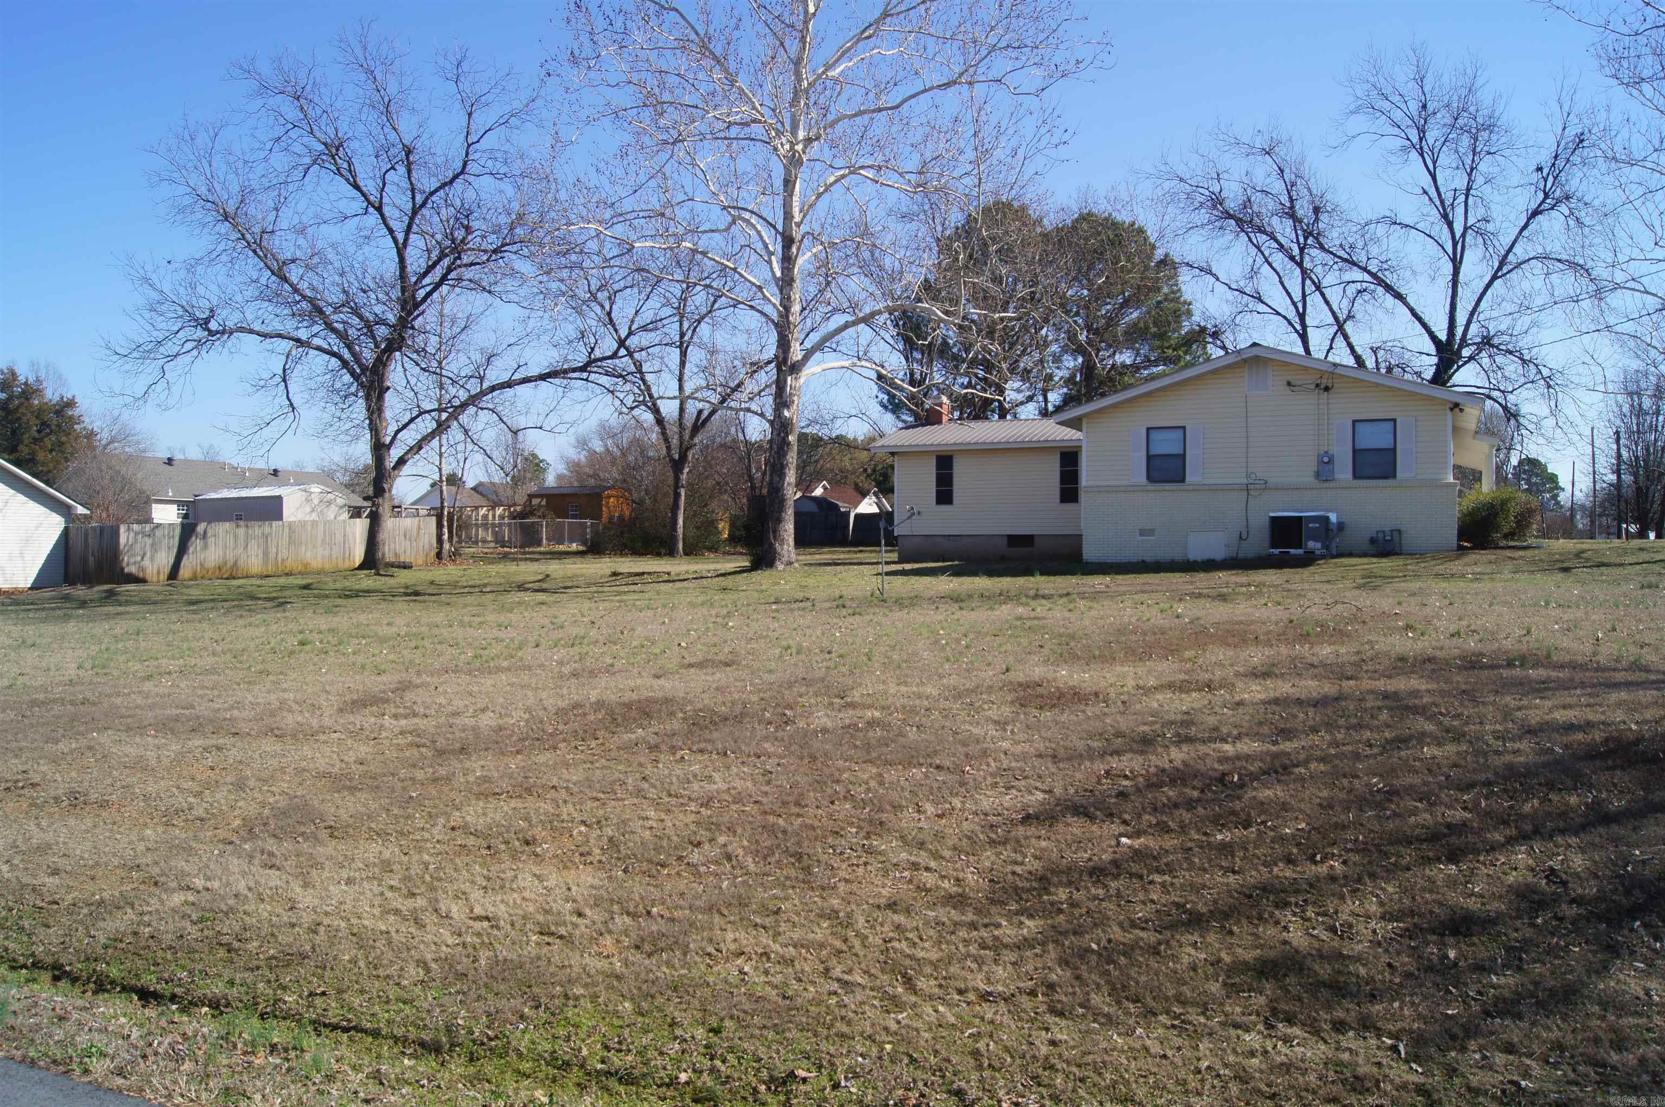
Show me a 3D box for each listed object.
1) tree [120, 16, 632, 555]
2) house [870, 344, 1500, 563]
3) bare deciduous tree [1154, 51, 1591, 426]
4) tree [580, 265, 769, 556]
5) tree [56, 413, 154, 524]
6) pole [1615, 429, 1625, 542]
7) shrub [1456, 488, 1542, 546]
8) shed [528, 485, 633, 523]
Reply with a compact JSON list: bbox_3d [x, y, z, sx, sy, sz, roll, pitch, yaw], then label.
[{"bbox_3d":[-15.966,-8.745,43.000,17.894,18.702,17.000,-1,2,0],"label":"tree"},{"bbox_3d":[10.616,-2.512,36.009,15.500,4.970,15.500,0,2,26],"label":"house"},{"bbox_3d":[22.340,-11.037,51.000,17.926,19.415,16.671,-1,2,0],"label":"bare deciduous tree"},{"bbox_3d":[-5.766,-5.220,45.500,6.928,10.582,6.600,-1,2,0],"label":"tree"},{"bbox_3d":[-26.236,-2.182,45.000,3.520,5.961,3.520,-1,2,0],"label":"tree"},{"bbox_3d":[53.679,-4.654,85.000,0.360,7.801,0.360,-1,2,0],"label":"pole"},{"bbox_3d":[15.180,-0.815,28.400,1.900,1.360,1.800,-1,2,0],"label":"shrub"},{"bbox_3d":[-13.320,-1.962,66.000,5.100,3.200,3.000,0,2,25],"label":"shed"}]

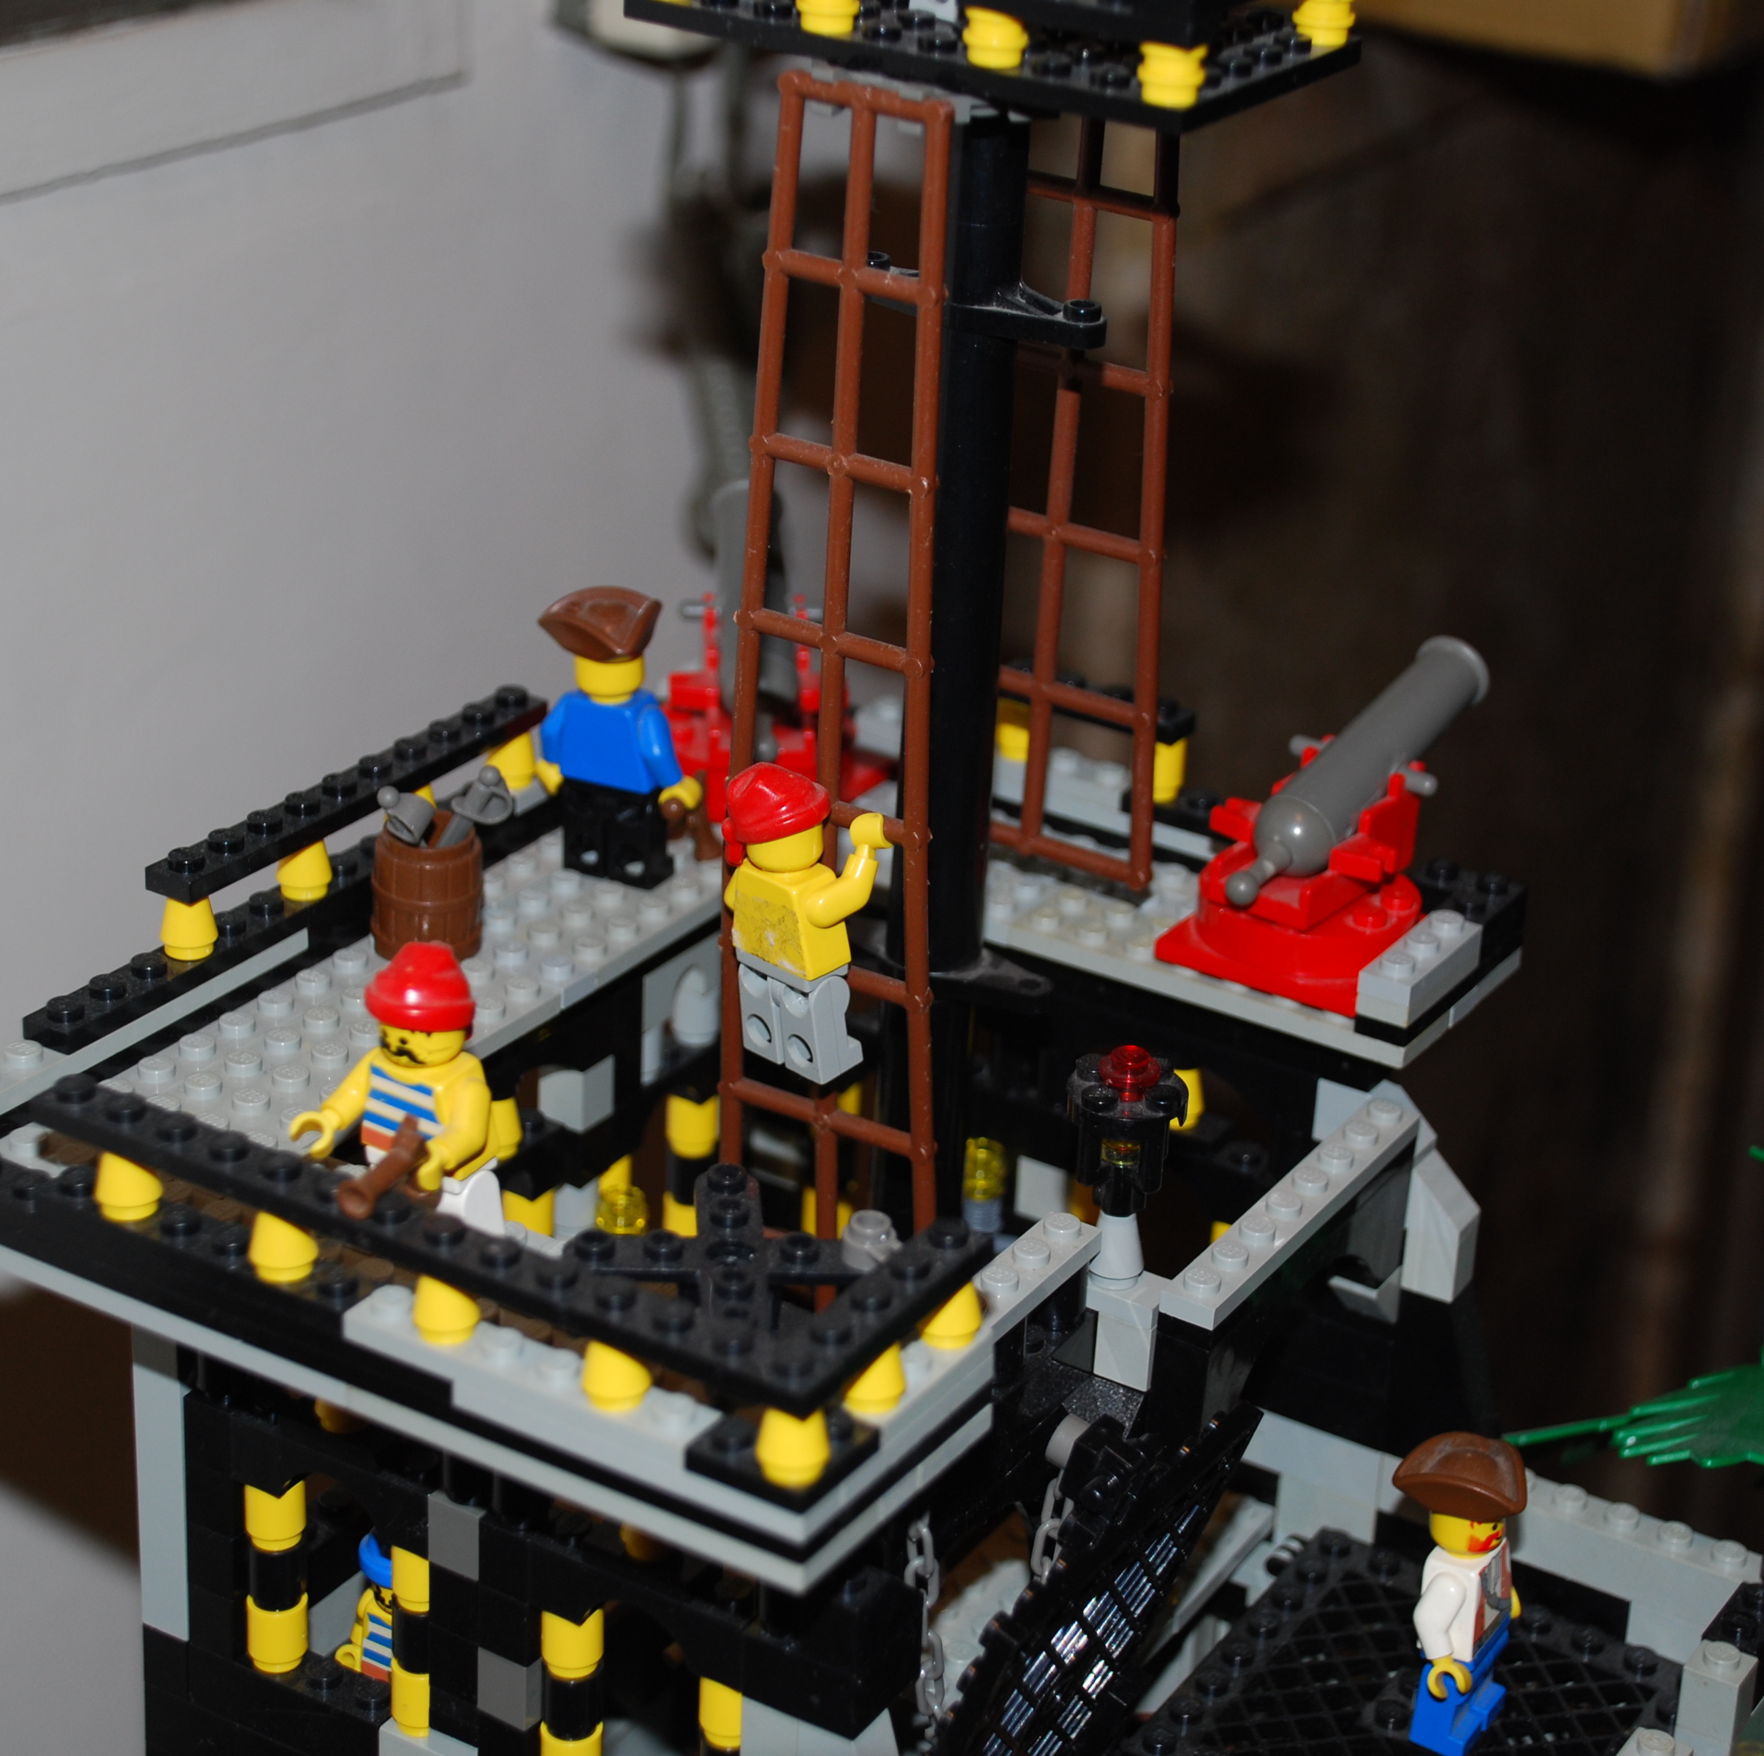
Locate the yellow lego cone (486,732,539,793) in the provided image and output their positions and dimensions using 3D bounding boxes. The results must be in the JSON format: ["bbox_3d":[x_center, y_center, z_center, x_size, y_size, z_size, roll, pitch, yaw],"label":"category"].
[{"bbox_3d":[-0.055,-0.019,0.622,0.008,0.010,0.008,2,25,-1],"label":"yellow lego cone"}]

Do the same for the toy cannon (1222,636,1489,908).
[{"bbox_3d":[0.067,-0.014,0.595,0.024,0.012,0.067,17,38,28],"label":"toy cannon"}]

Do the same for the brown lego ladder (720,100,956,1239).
[{"bbox_3d":[-0.006,-0.009,0.567,0.040,0.202,0.004,17,29,28],"label":"brown lego ladder"}]

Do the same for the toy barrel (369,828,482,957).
[{"bbox_3d":[-0.065,0.001,0.591,0.016,0.019,0.016,2,25,-1],"label":"toy barrel"}]

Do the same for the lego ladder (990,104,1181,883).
[{"bbox_3d":[0.026,-0.060,0.586,0.041,0.133,0.004,21,37,26],"label":"lego ladder"}]

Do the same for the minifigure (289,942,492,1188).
[{"bbox_3d":[-0.059,0.029,0.505,0.025,0.043,0.018,17,29,28],"label":"minifigure"}]

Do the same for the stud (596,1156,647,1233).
[{"bbox_3d":[-0.039,0.049,0.625,0.008,0.011,0.008,2,25,-1],"label":"stud"}]

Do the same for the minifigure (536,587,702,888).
[{"bbox_3d":[-0.037,-0.021,0.608,0.025,0.045,0.017,17,29,28],"label":"minifigure"}]

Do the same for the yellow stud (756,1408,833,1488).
[{"bbox_3d":[-0.010,0.061,0.459,0.008,0.010,0.008,2,25,-1],"label":"yellow stud"}]

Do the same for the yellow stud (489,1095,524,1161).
[{"bbox_3d":[-0.054,0.034,0.585,0.008,0.010,0.008,2,25,-1],"label":"yellow stud"}]

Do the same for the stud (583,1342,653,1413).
[{"bbox_3d":[-0.030,0.054,0.470,0.008,0.010,0.008,2,25,-1],"label":"stud"}]

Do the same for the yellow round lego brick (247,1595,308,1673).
[{"bbox_3d":[-0.081,0.099,0.554,0.008,0.011,0.008,2,25,-1],"label":"yellow round lego brick"}]

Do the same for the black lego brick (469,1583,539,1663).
[{"bbox_3d":[-0.046,0.093,0.527,0.008,0.011,0.008,17,29,28],"label":"black lego brick"}]

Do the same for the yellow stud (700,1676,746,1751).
[{"bbox_3d":[-0.019,0.101,0.511,0.008,0.011,0.008,2,25,-1],"label":"yellow stud"}]

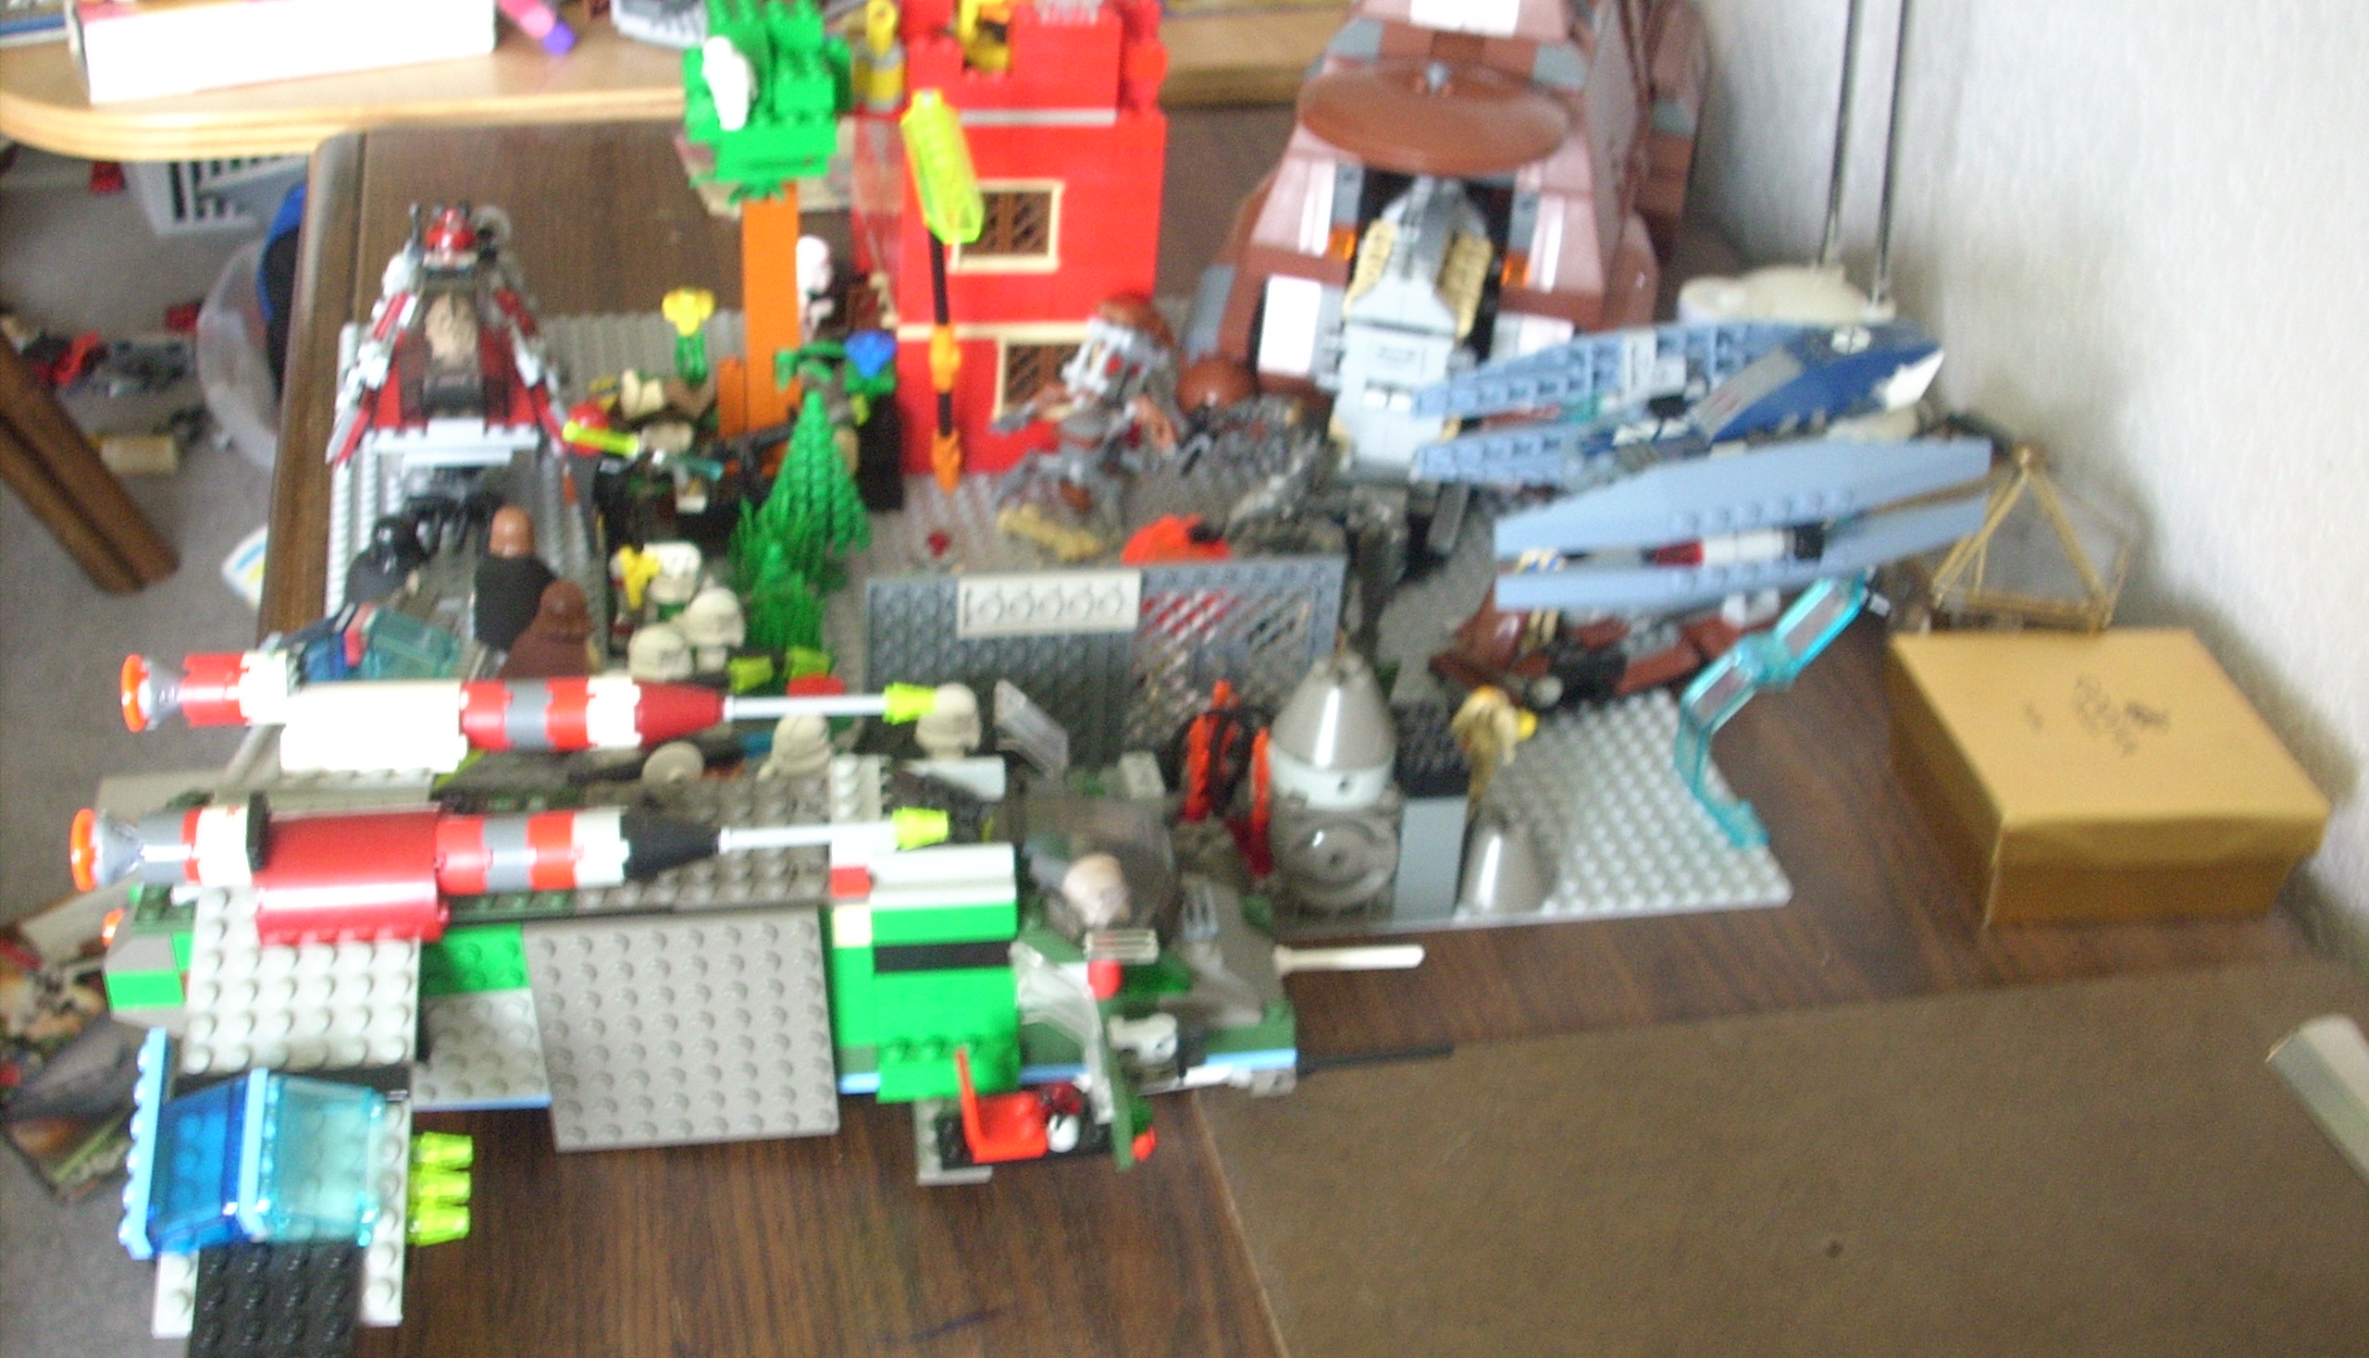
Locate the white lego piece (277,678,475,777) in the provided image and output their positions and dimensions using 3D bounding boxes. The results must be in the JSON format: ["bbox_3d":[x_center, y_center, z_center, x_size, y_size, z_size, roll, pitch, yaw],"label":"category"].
[{"bbox_3d":[-0.183,0.009,0.717,0.040,0.017,0.030,-3,13,-4],"label":"white lego piece"}]

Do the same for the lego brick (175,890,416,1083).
[{"bbox_3d":[-0.187,0.063,0.671,0.048,0.005,0.048,-3,54,-4],"label":"lego brick"}]

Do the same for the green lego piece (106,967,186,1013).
[{"bbox_3d":[-0.225,0.064,0.684,0.016,0.010,0.009,-3,36,-4],"label":"green lego piece"}]

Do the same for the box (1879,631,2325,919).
[{"bbox_3d":[0.252,0.026,0.877,0.091,0.035,0.091,-1,32,-9],"label":"box"}]

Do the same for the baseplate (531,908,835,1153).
[{"bbox_3d":[-0.111,0.079,0.700,0.064,0.064,0.005,-3,36,-4],"label":"baseplate"}]

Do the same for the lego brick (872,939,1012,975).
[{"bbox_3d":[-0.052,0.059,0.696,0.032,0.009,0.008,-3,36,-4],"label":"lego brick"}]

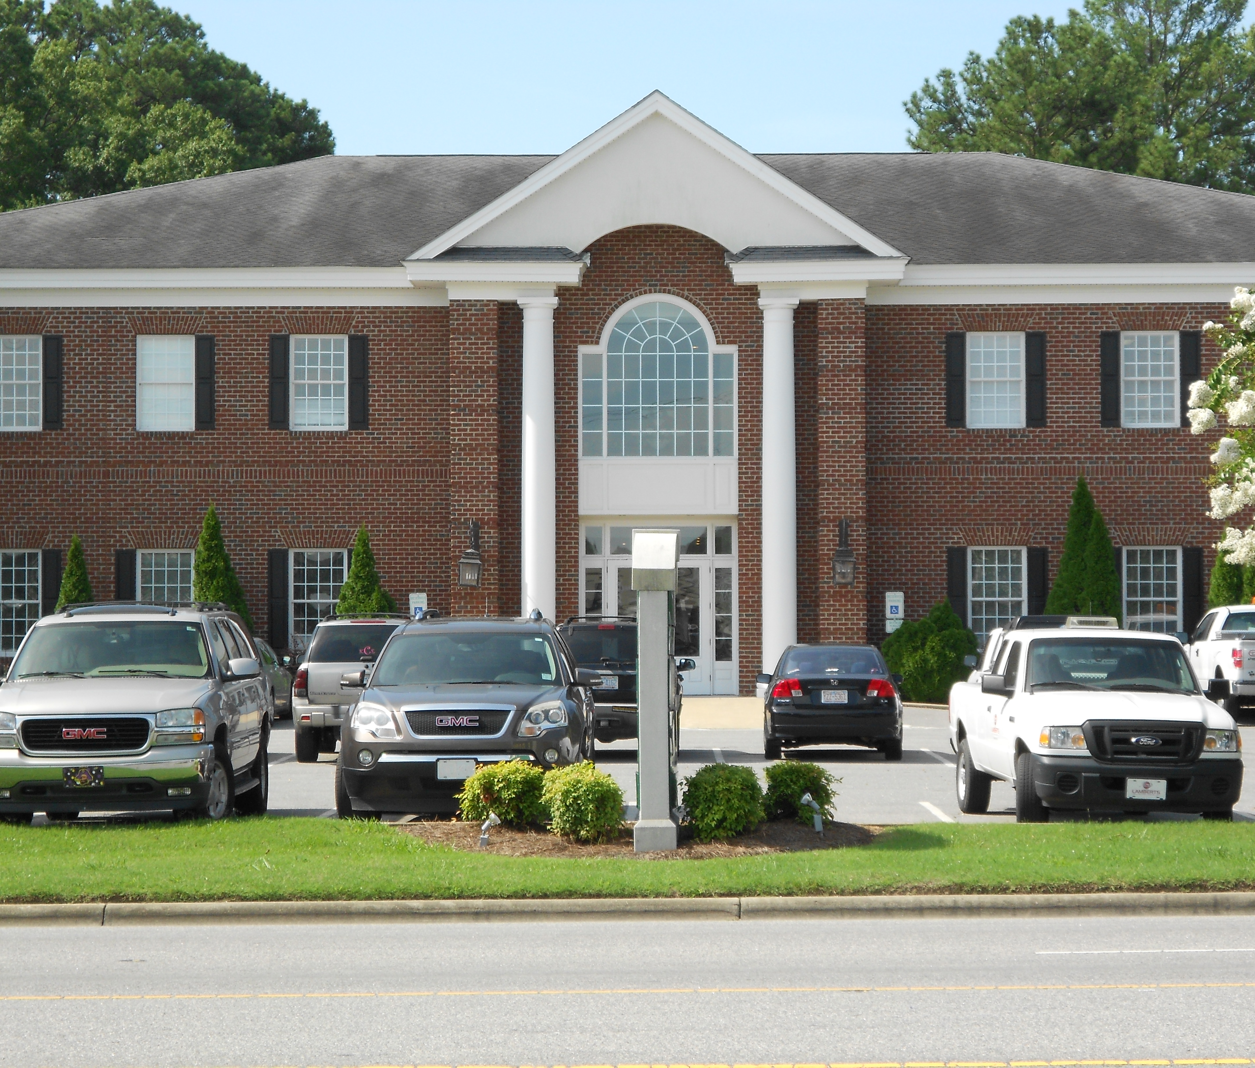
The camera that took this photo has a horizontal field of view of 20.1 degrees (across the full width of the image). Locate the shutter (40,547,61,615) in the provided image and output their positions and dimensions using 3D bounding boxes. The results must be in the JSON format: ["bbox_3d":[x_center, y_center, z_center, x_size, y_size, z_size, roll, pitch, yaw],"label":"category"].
[{"bbox_3d":[-10.132,1.219,62.271,0.359,1.901,0.050,0,-2,1],"label":"shutter"}]

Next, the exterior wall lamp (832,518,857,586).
[{"bbox_3d":[3.720,0.315,60.743,0.411,1.222,0.460,0,-2,2],"label":"exterior wall lamp"}]

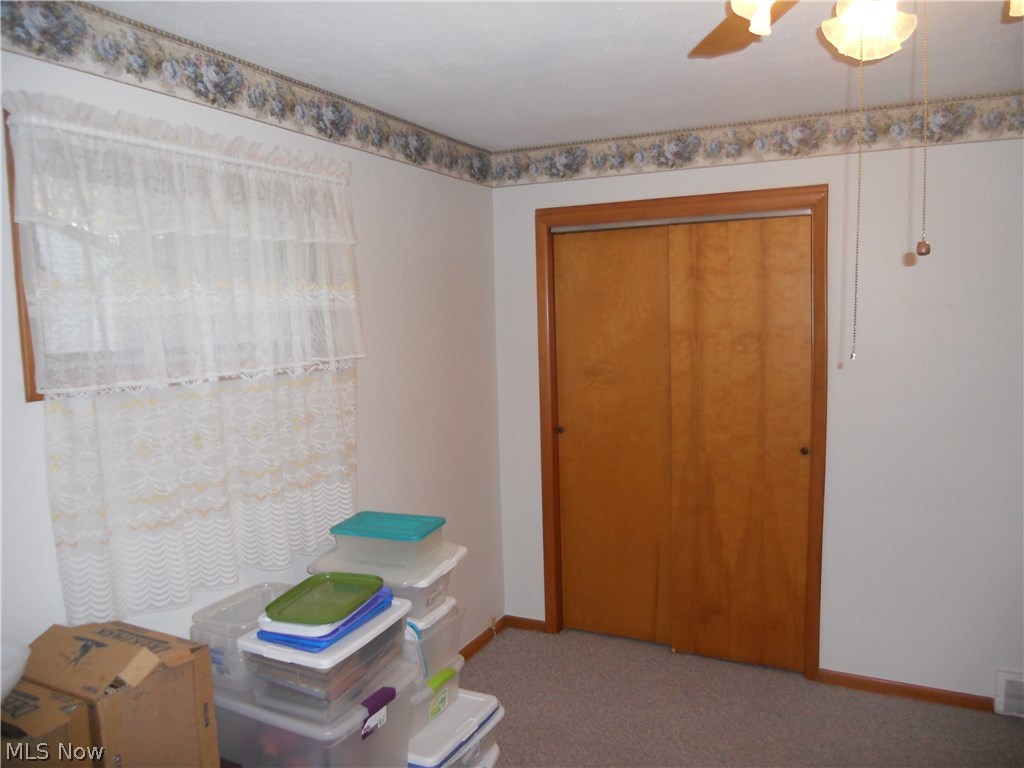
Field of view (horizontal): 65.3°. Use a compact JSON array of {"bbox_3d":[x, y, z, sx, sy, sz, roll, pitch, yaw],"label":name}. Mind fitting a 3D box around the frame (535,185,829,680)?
[{"bbox_3d":[0.750,0.226,3.709,1.313,2.133,0.120,1,6,26],"label":"frame"}]

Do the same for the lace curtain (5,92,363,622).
[{"bbox_3d":[-0.813,-0.073,2.343,0.110,1.285,1.240,1,6,26],"label":"lace curtain"}]

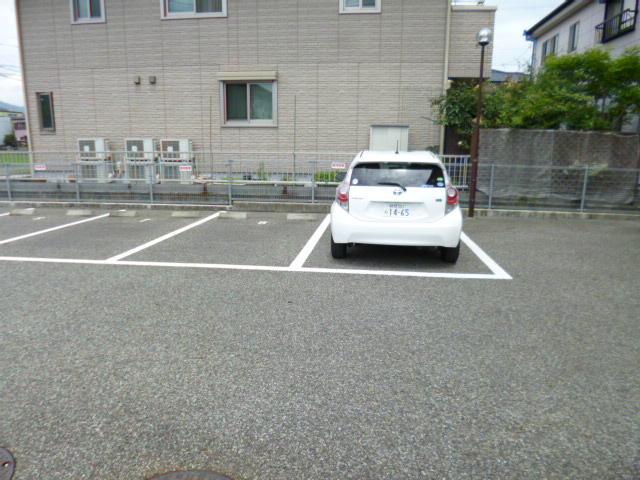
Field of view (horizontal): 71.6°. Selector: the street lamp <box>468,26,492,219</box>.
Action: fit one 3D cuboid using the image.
[{"bbox_3d":[3.323,-2.395,9.344,0.340,3.850,0.340,2,12,8],"label":"street lamp"}]

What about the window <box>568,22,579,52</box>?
[{"bbox_3d":[8.744,-6.969,15.290,0.100,0.880,0.720,1,12,7],"label":"window"}]

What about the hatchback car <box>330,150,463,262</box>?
[{"bbox_3d":[1.198,-0.706,7.106,1.710,1.445,4.000,2,12,8],"label":"hatchback car"}]

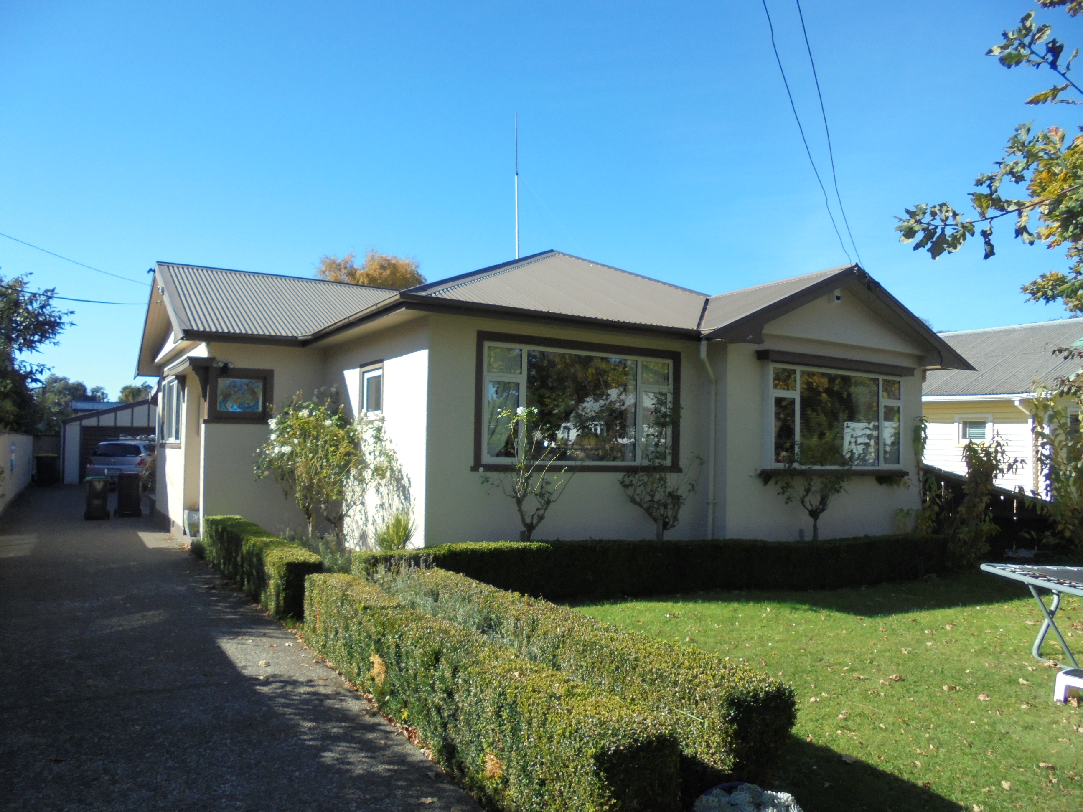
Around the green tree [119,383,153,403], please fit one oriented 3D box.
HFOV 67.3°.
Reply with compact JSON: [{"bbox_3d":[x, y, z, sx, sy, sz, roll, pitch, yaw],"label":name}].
[{"bbox_3d":[-25.828,1.109,51.875,3.000,5.200,3.000,3,-3,-30],"label":"green tree"}]

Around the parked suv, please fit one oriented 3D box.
[{"bbox_3d":[-14.632,2.039,28.550,1.780,1.660,4.400,2,-3,-21],"label":"parked suv"}]

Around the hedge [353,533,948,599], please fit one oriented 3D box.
[{"bbox_3d":[1.644,1.730,8.923,7.300,0.480,0.650,2,-3,-24],"label":"hedge"}]

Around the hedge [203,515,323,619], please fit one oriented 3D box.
[{"bbox_3d":[-3.148,1.703,9.088,0.520,0.540,4.600,3,-3,-30],"label":"hedge"}]

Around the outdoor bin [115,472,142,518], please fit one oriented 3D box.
[{"bbox_3d":[-9.533,2.063,18.800,0.490,1.030,0.550,3,-3,-30],"label":"outdoor bin"}]

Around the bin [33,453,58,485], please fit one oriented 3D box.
[{"bbox_3d":[-16.916,2.169,27.800,0.720,1.070,0.600,3,-3,-30],"label":"bin"}]

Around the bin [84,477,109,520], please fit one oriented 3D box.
[{"bbox_3d":[-9.556,1.993,17.500,0.480,0.950,0.540,3,-3,-30],"label":"bin"}]

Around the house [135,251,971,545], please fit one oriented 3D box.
[{"bbox_3d":[-1.267,-0.167,15.679,10.965,5.151,13.464,3,-3,-30],"label":"house"}]

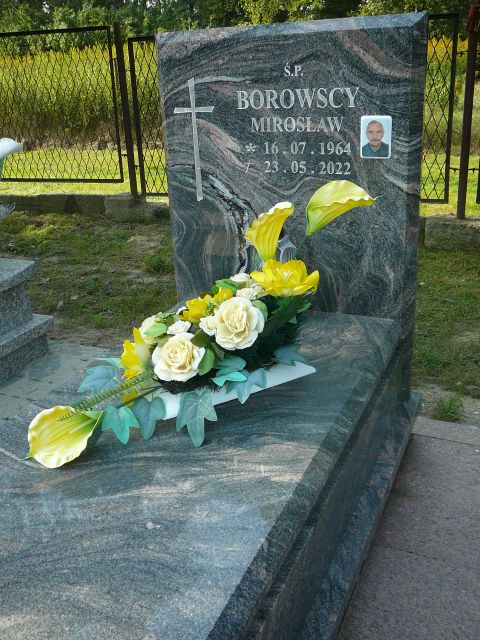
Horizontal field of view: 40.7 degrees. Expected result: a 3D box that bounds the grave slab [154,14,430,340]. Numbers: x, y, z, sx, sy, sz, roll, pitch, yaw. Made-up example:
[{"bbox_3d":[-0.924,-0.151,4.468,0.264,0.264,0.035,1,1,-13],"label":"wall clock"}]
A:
[{"bbox_3d":[0.142,-0.415,2.007,0.820,0.921,0.080,6,23,23],"label":"grave slab"}]

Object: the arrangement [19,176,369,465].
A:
[{"bbox_3d":[-0.108,-0.020,1.490,0.870,0.440,0.390,-15,24,-28],"label":"arrangement"}]

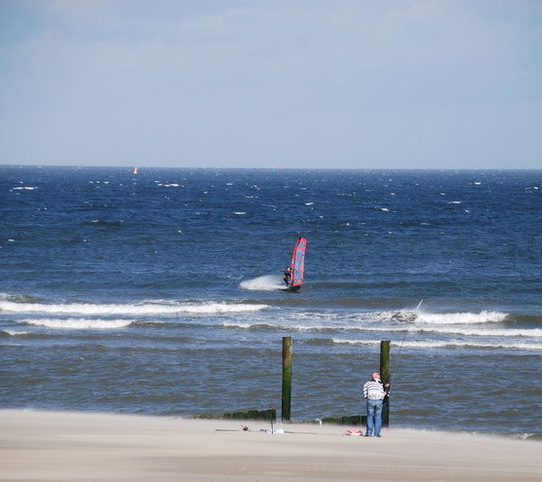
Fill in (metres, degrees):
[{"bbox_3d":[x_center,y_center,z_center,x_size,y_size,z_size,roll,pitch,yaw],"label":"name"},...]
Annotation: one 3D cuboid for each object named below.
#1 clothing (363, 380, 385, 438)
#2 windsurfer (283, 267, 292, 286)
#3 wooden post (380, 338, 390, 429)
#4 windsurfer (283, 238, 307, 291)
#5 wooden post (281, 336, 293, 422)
[{"bbox_3d":[2.775,4.464,104.500,0.520,1.550,0.400,1,1,30],"label":"clothing"},{"bbox_3d":[1.138,2.418,266.000,0.600,1.380,0.550,1,1,30],"label":"windsurfer"},{"bbox_3d":[3.168,3.979,108.500,0.250,2.420,0.250,0,1,0],"label":"wooden post"},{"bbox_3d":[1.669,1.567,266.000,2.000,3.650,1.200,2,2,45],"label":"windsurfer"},{"bbox_3d":[0.463,3.937,111.000,0.250,2.400,0.250,0,1,0],"label":"wooden post"}]

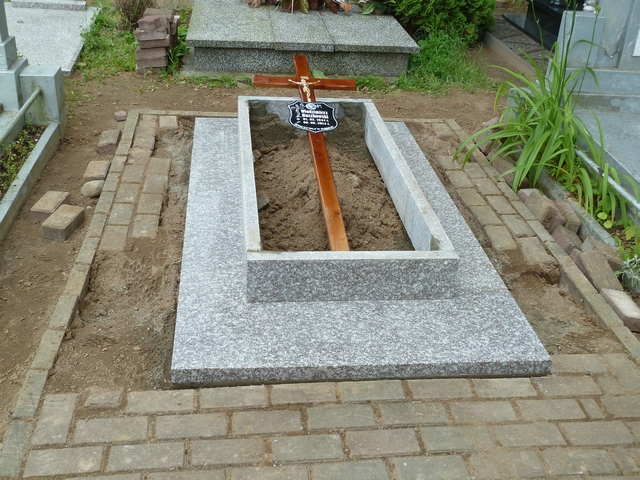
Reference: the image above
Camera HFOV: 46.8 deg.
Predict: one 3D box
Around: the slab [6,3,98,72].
[{"bbox_3d":[-2.236,-1.575,5.707,0.870,0.046,1.995,0,29,-8],"label":"slab"}]

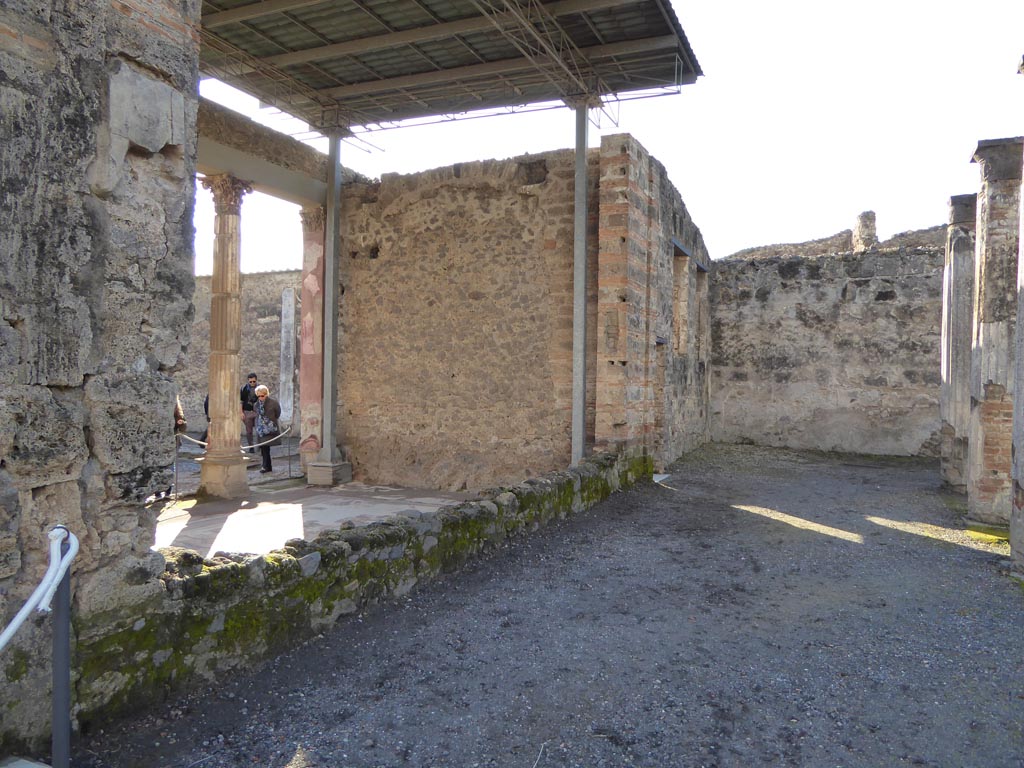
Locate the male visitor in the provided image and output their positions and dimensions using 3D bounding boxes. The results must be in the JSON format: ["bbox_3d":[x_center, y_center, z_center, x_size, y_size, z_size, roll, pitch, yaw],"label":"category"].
[{"bbox_3d":[-5.635,0.630,15.300,0.500,1.735,0.320,1,0,-16],"label":"male visitor"}]

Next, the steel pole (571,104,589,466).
[{"bbox_3d":[0.923,-1.223,9.750,0.160,5.217,0.160,1,0,25],"label":"steel pole"}]

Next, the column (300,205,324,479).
[{"bbox_3d":[-3.293,-0.709,11.900,0.430,4.581,0.410,1,0,25],"label":"column"}]

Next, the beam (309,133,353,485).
[{"bbox_3d":[-2.940,-1.237,11.550,0.470,5.692,0.470,1,0,25],"label":"beam"}]

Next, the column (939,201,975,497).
[{"bbox_3d":[6.711,-0.611,10.600,0.480,4.421,0.480,1,0,25],"label":"column"}]

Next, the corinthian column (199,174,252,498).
[{"bbox_3d":[-4.116,-0.708,10.200,0.520,4.590,0.520,1,0,25],"label":"corinthian column"}]

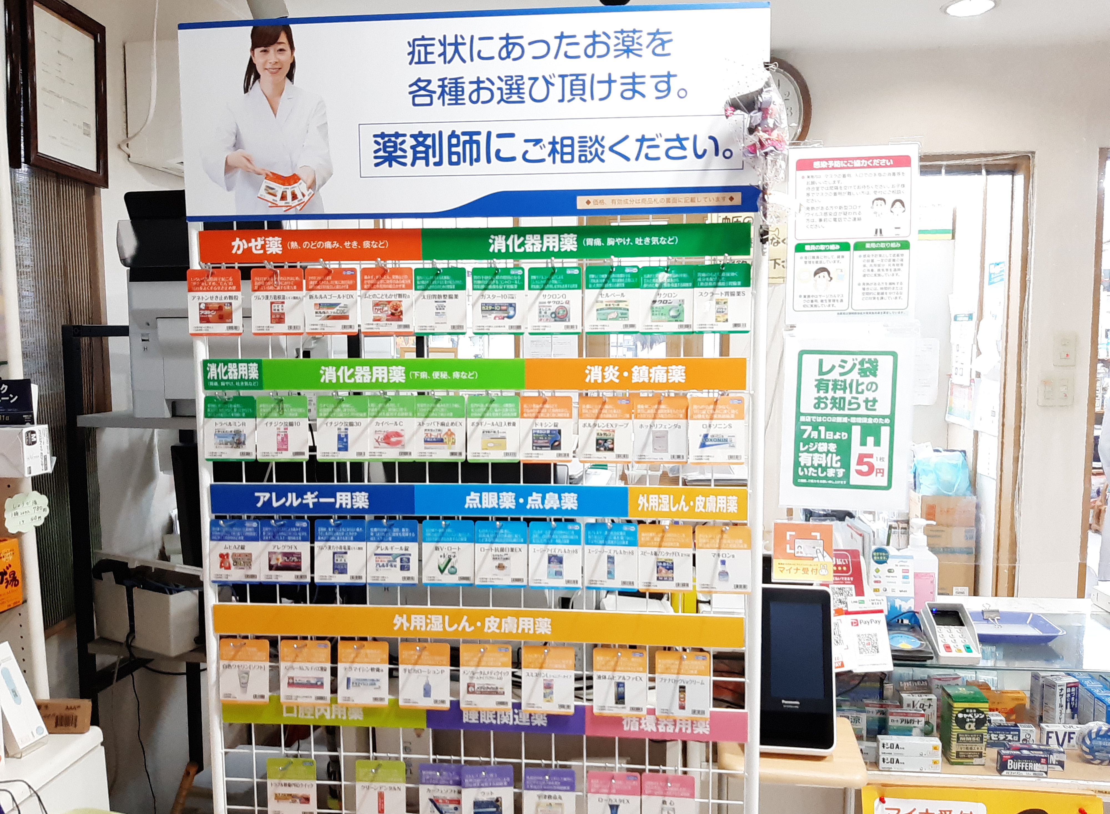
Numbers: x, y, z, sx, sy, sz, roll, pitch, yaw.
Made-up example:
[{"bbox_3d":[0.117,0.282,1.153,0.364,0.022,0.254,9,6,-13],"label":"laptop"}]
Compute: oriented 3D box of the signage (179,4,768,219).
[{"bbox_3d":[-0.136,-0.441,1.265,0.895,0.301,0.006,0,5,5],"label":"signage"}]

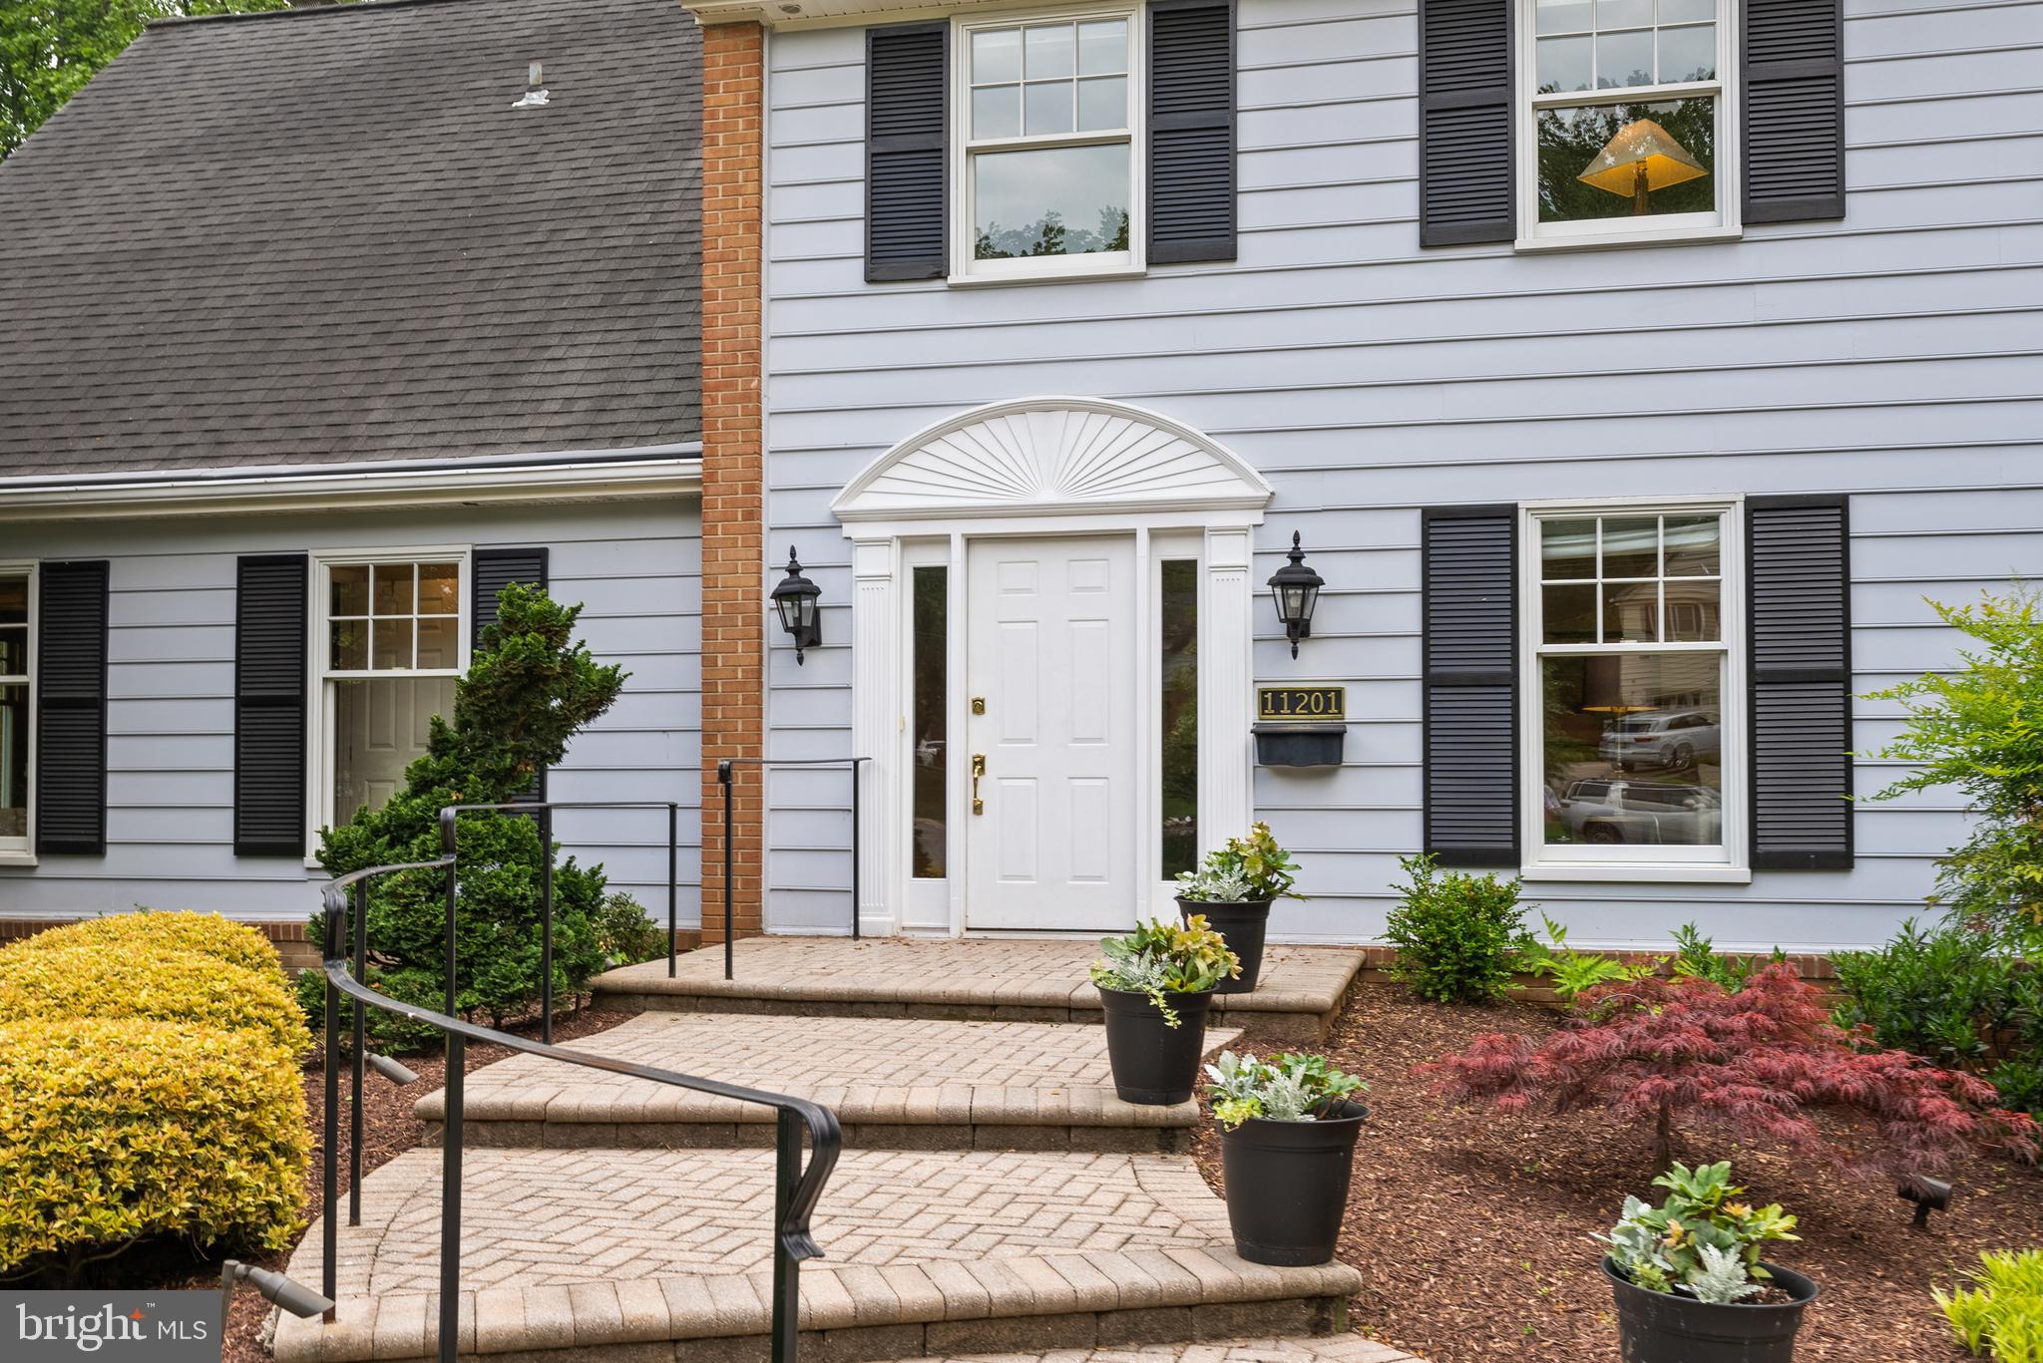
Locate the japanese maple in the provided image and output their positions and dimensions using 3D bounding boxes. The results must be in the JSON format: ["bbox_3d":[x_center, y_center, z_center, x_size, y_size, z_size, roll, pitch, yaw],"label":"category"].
[{"bbox_3d":[2.045,1.139,5.550,1.700,0.680,1.420,-1,-2,13],"label":"japanese maple"}]

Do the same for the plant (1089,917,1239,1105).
[{"bbox_3d":[0.444,1.013,6.000,0.460,0.565,0.430,-1,-2,13],"label":"plant"}]

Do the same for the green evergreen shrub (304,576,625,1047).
[{"bbox_3d":[-2.400,0.537,8.350,1.360,1.920,1.280,-1,-2,13],"label":"green evergreen shrub"}]

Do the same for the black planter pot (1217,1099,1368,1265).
[{"bbox_3d":[0.658,1.219,4.720,0.400,0.360,0.400,-1,-2,13],"label":"black planter pot"}]

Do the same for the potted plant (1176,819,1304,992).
[{"bbox_3d":[0.852,0.884,7.600,0.510,0.660,0.450,-1,-2,13],"label":"potted plant"}]

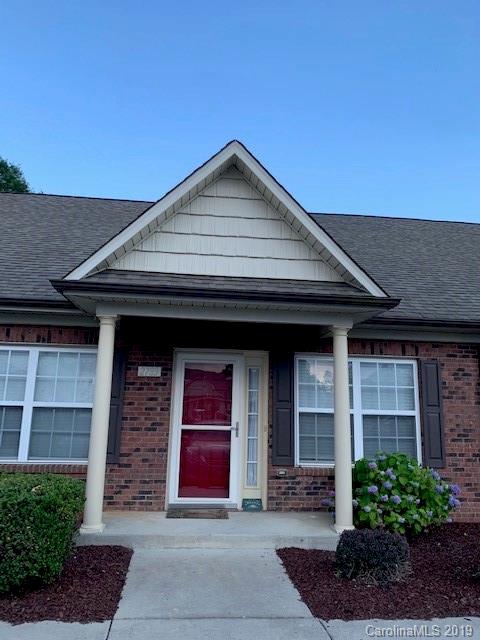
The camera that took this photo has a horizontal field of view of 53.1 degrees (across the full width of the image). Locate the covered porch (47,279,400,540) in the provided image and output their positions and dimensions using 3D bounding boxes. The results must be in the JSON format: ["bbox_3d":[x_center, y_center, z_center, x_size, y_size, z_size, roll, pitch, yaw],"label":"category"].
[{"bbox_3d":[-0.209,1.023,5.917,3.890,2.870,1.620,3,-11,-6],"label":"covered porch"}]

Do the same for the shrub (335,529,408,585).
[{"bbox_3d":[1.329,2.281,4.794,0.755,0.410,0.740,3,-11,-6],"label":"shrub"}]

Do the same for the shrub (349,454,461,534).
[{"bbox_3d":[2.068,2.224,6.221,1.630,1.015,1.100,3,-11,-6],"label":"shrub"}]

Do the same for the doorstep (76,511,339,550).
[{"bbox_3d":[-0.252,2.496,5.744,3.080,0.135,1.240,2,-11,-5],"label":"doorstep"}]

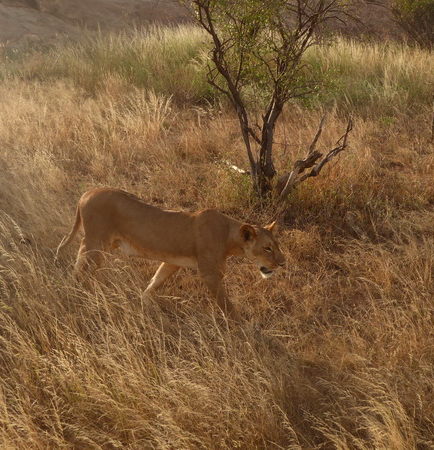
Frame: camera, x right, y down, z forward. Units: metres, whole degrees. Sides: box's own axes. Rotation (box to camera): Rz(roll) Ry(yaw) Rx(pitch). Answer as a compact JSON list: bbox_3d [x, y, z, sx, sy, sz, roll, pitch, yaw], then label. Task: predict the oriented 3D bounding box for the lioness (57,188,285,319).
[{"bbox_3d":[-0.291,0.198,5.352,1.680,0.880,0.420,7,18,24],"label":"lioness"}]

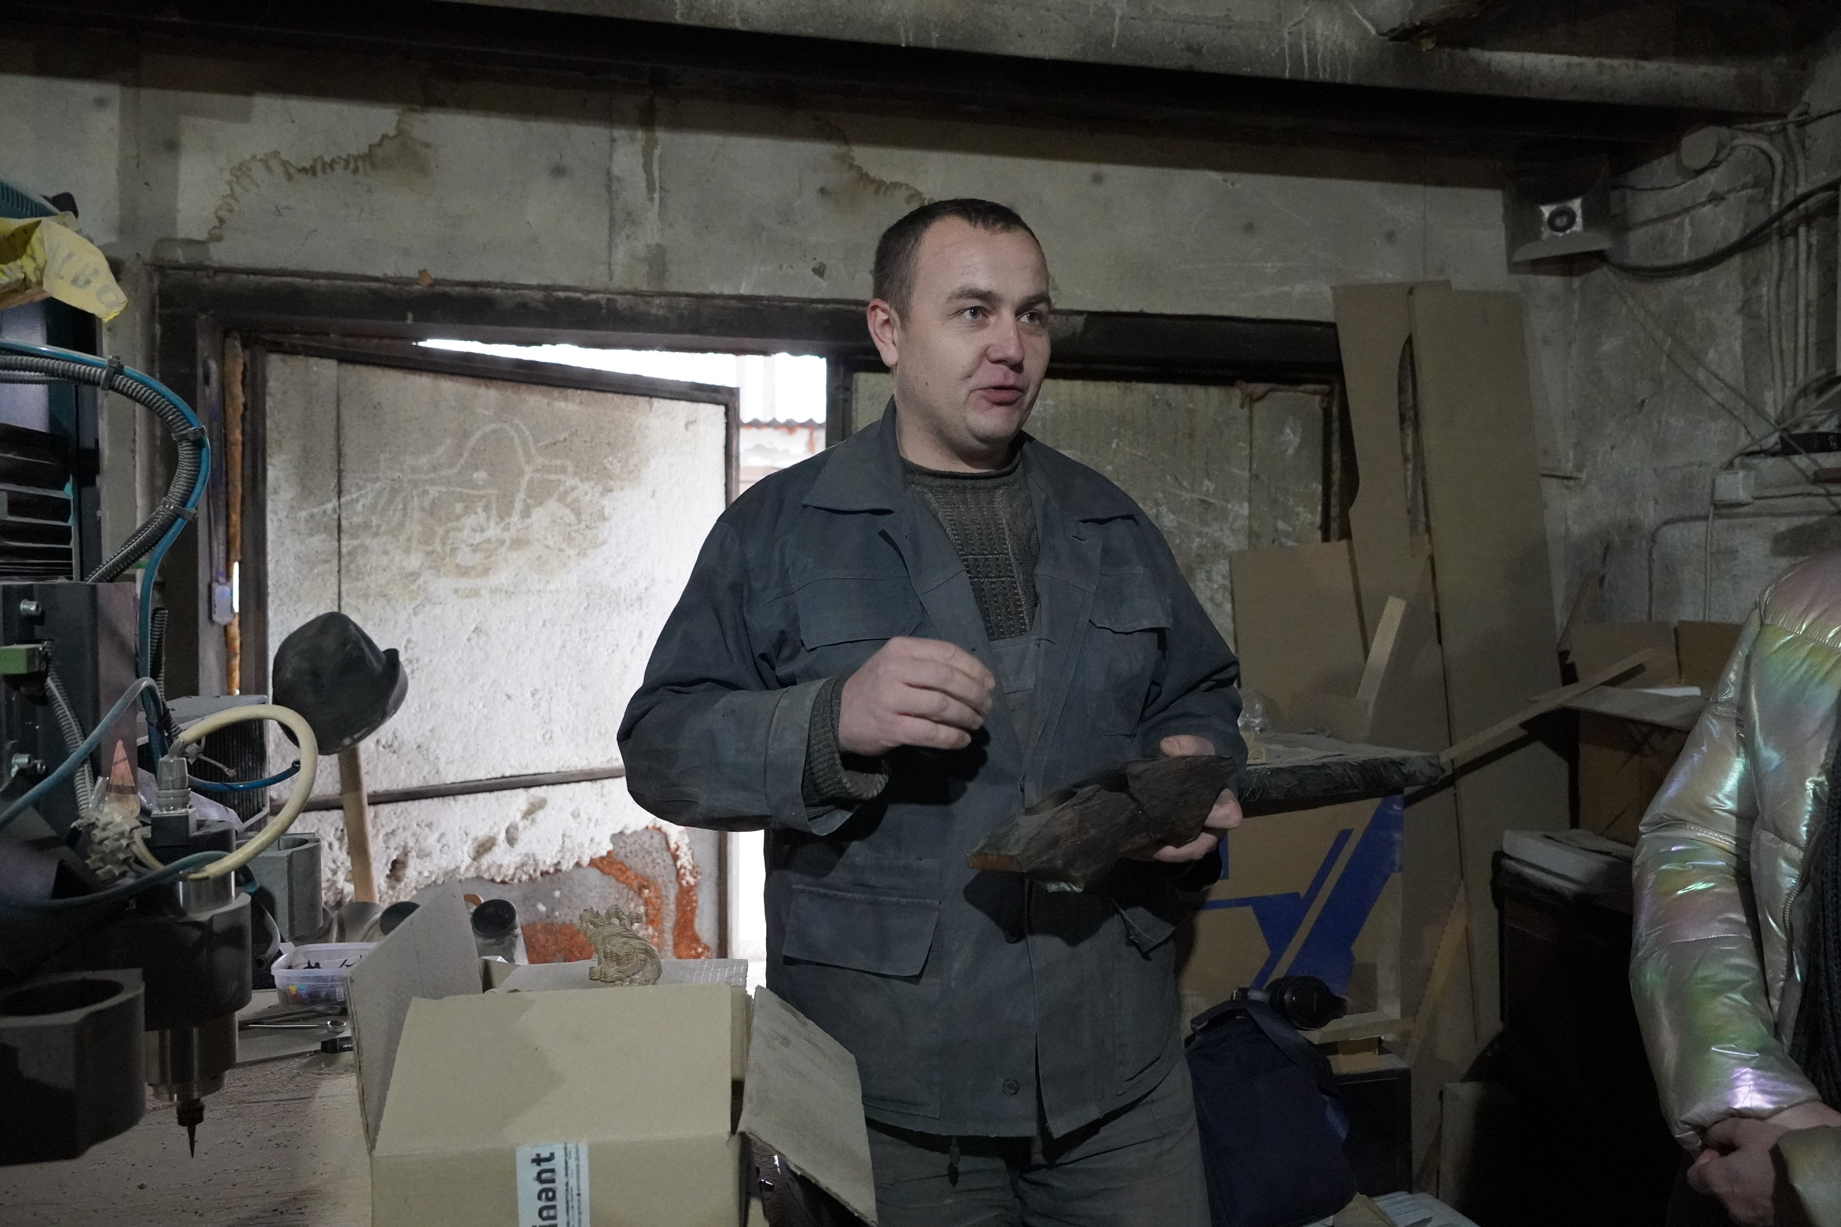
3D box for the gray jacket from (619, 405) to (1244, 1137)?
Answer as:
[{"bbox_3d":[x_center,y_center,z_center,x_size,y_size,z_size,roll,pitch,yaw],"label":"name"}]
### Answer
[{"bbox_3d":[0.015,0.140,1.220,0.620,0.720,0.420,0,1,-19],"label":"gray jacket"}]

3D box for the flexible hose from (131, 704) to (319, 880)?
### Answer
[{"bbox_3d":[-0.530,0.136,0.940,0.135,0.128,0.080,0,1,-14],"label":"flexible hose"}]

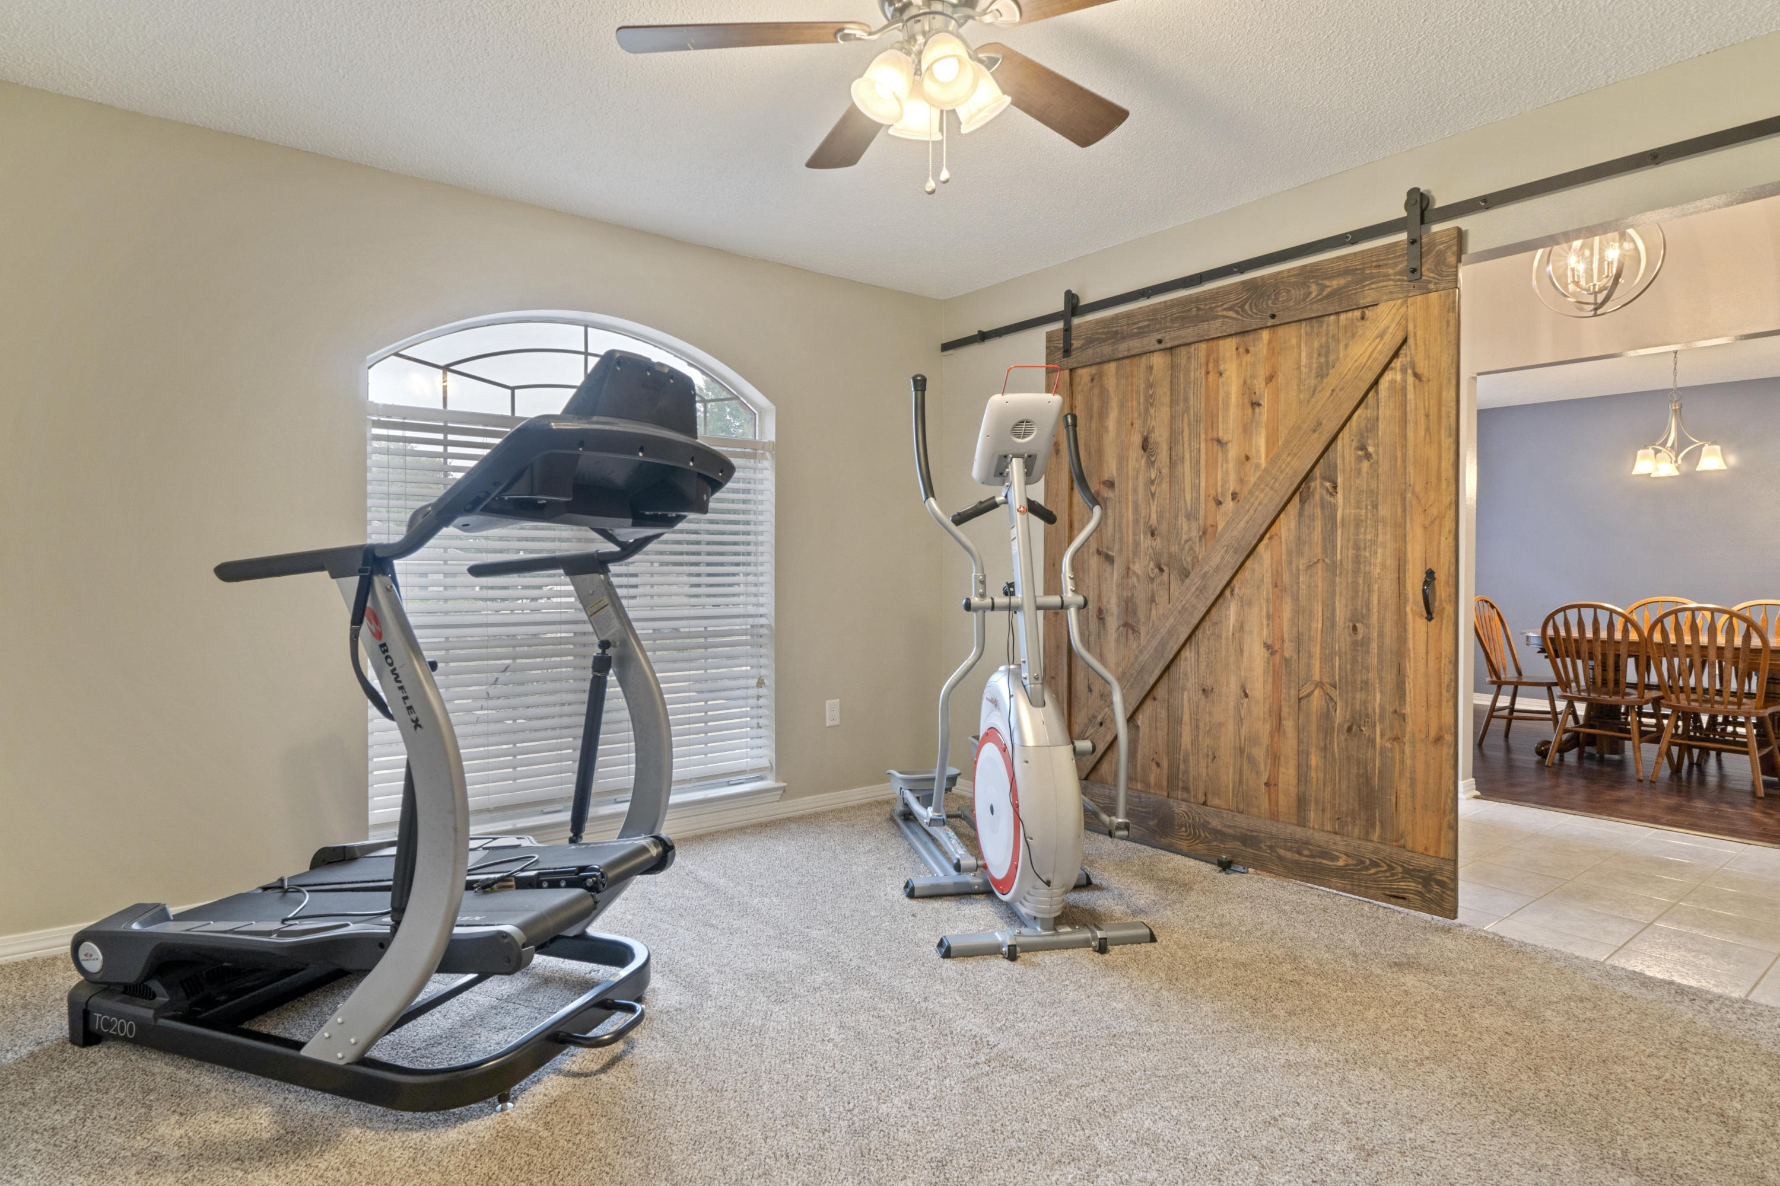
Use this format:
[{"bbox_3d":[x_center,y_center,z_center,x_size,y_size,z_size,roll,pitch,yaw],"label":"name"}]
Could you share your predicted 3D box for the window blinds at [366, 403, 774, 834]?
[{"bbox_3d":[-1.129,0.070,3.433,1.530,1.420,0.070,-1,1,-37],"label":"window blinds"}]

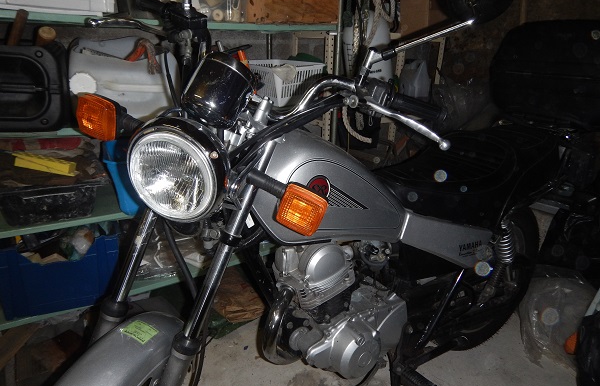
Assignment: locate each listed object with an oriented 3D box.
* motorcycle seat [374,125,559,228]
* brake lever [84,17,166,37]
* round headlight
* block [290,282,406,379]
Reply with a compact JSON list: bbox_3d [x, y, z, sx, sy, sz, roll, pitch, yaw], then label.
[{"bbox_3d":[0.481,-0.043,1.282,0.705,0.254,0.264,-12,23,-29],"label":"motorcycle seat"},{"bbox_3d":[-0.365,-0.354,0.885,0.180,0.030,0.045,10,28,-1],"label":"brake lever"},{"bbox_3d":[-0.191,-0.049,0.709,0.168,0.168,0.118,23,30,9],"label":"round headlight"},{"bbox_3d":[0.107,0.365,1.173,0.376,0.218,0.284,-12,23,-29],"label":"block"}]

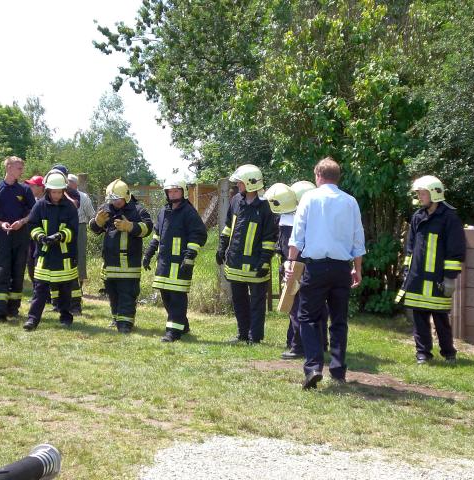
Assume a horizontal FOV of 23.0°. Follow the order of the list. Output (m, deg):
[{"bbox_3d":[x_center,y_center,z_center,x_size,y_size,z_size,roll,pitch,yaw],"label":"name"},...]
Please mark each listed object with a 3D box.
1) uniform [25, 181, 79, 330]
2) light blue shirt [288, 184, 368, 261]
[{"bbox_3d":[-1.956,0.159,12.350,0.550,1.540,0.450,0,4,0],"label":"uniform"},{"bbox_3d":[0.719,-0.147,9.250,0.600,0.620,0.320,0,4,-7],"label":"light blue shirt"}]

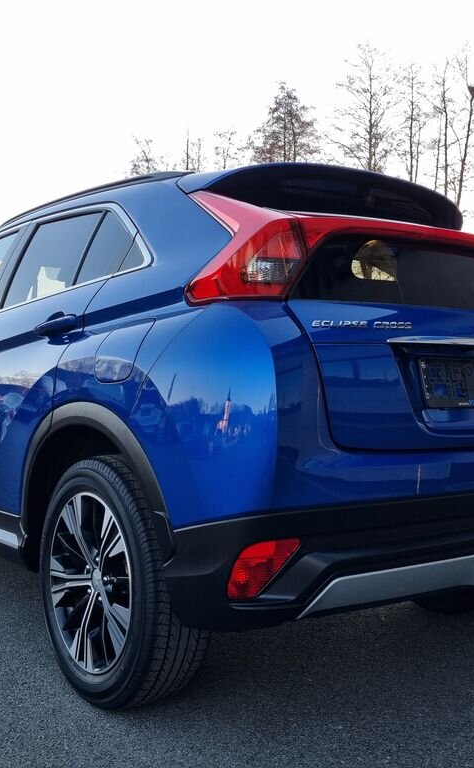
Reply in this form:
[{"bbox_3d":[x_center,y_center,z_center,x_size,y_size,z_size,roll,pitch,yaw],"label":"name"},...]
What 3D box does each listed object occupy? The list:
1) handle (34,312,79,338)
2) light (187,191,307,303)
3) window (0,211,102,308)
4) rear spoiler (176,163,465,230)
[{"bbox_3d":[-0.522,-0.161,2.247,0.055,0.055,0.280,1,0,-38],"label":"handle"},{"bbox_3d":[-0.028,-0.360,1.963,0.340,0.340,0.380,1,0,-38],"label":"light"},{"bbox_3d":[-0.654,-0.438,2.672,0.045,0.340,0.620,25,-14,-35],"label":"window"},{"bbox_3d":[0.349,-0.620,2.576,1.200,0.150,0.360,1,0,-38],"label":"rear spoiler"}]

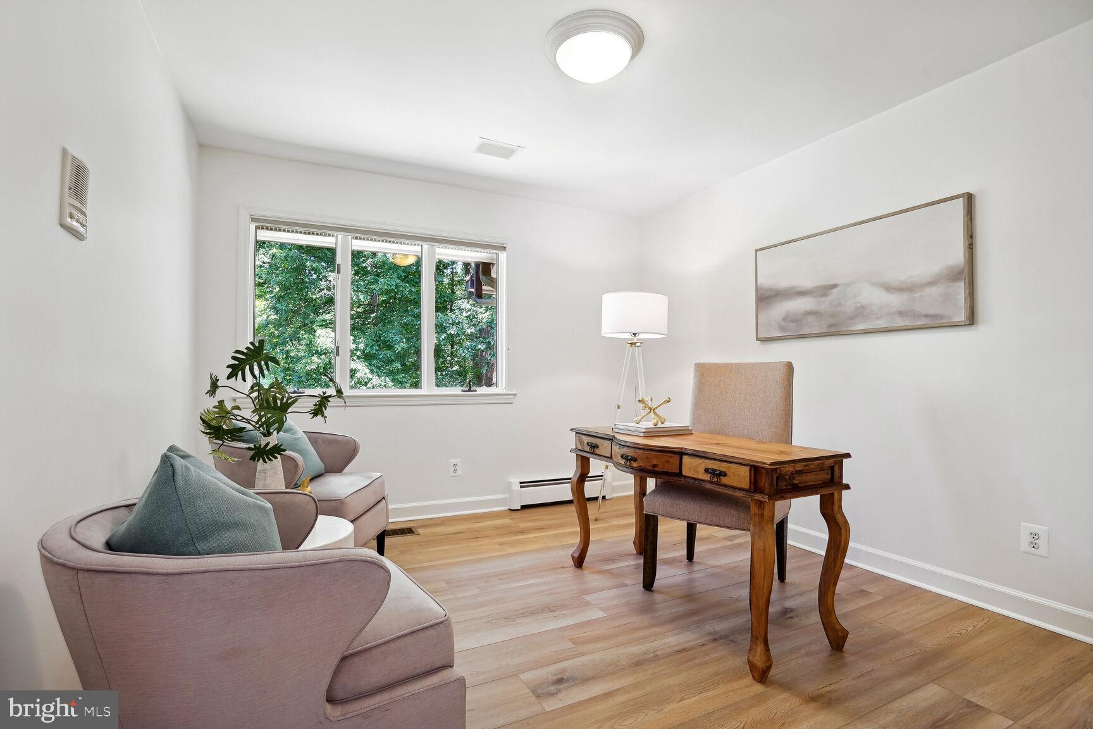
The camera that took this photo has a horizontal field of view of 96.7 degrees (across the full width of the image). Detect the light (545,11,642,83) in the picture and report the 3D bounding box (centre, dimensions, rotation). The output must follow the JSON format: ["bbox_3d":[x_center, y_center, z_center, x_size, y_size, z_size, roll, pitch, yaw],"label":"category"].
[{"bbox_3d":[0.199,-1.276,2.041,0.405,0.145,0.405,0,-1,0],"label":"light"}]

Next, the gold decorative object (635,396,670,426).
[{"bbox_3d":[0.565,0.245,2.580,0.180,0.150,0.170,0,-1,12],"label":"gold decorative object"}]

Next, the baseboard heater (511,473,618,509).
[{"bbox_3d":[0.123,1.000,3.900,0.890,0.217,0.085,1,-1,-24],"label":"baseboard heater"}]

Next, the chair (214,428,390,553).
[{"bbox_3d":[-1.243,0.705,2.445,0.740,0.735,0.740,0,-1,3],"label":"chair"}]

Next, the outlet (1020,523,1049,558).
[{"bbox_3d":[2.061,0.743,2.052,0.008,0.125,0.082,1,-1,-30],"label":"outlet"}]

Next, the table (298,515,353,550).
[{"bbox_3d":[-0.981,0.870,1.839,0.470,0.455,0.470,1,-1,-27],"label":"table"}]

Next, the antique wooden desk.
[{"bbox_3d":[0.614,0.706,2.200,0.490,0.735,1.185,1,-1,-28],"label":"antique wooden desk"}]

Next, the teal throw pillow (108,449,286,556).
[{"bbox_3d":[-0.737,0.391,1.062,0.190,0.430,0.460,-17,8,-33],"label":"teal throw pillow"}]

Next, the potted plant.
[{"bbox_3d":[-1.045,0.272,1.860,0.450,0.730,0.440,1,-1,-27],"label":"potted plant"}]

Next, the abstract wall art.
[{"bbox_3d":[1.648,-0.462,2.677,0.042,0.594,1.093,1,-1,-30],"label":"abstract wall art"}]

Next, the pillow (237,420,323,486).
[{"bbox_3d":[-1.377,0.456,2.540,0.170,0.440,0.470,-33,-1,-1],"label":"pillow"}]

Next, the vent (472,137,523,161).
[{"bbox_3d":[-0.295,-1.323,3.012,0.290,0.015,0.195,1,-1,-26],"label":"vent"}]

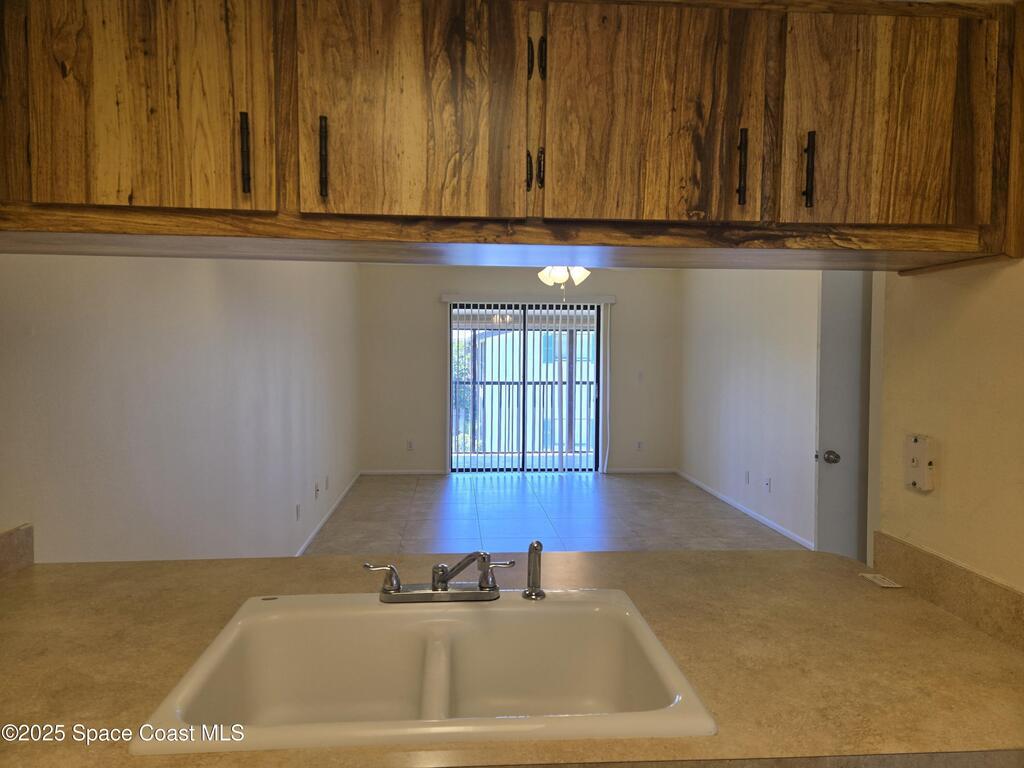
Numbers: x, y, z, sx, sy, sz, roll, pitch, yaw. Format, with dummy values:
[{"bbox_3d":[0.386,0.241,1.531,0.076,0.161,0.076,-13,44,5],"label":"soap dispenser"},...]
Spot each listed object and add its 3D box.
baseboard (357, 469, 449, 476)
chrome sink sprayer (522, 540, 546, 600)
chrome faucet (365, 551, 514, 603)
[{"bbox_3d":[-1.269,1.039,8.035,1.035,0.066,0.015,0,3,-4],"label":"baseboard"},{"bbox_3d":[0.050,0.408,1.507,0.052,0.130,0.056,0,4,-10],"label":"chrome sink sprayer"},{"bbox_3d":[-0.150,0.392,1.400,0.324,0.154,0.220,0,3,-9],"label":"chrome faucet"}]

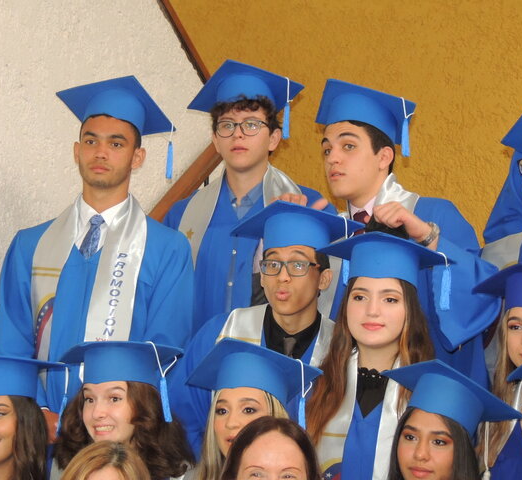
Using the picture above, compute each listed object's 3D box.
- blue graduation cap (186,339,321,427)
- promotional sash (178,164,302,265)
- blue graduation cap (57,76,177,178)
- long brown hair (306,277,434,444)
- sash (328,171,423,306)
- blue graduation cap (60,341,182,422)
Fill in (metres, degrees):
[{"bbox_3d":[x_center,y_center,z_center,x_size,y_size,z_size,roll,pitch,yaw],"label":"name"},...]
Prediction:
[{"bbox_3d":[-0.024,0.361,4.885,0.320,0.140,0.320,-5,-35,20],"label":"blue graduation cap"},{"bbox_3d":[-0.080,0.110,6.020,0.360,0.620,0.230,1,-5,14],"label":"promotional sash"},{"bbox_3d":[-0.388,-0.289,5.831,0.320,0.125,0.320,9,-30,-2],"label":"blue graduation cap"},{"bbox_3d":[0.258,0.268,5.250,0.300,0.450,0.240,1,-5,12],"label":"long brown hair"},{"bbox_3d":[0.268,0.140,5.820,0.340,0.620,0.250,0,-5,23],"label":"sash"},{"bbox_3d":[-0.312,0.320,4.904,0.310,0.155,0.310,-3,-14,19],"label":"blue graduation cap"}]

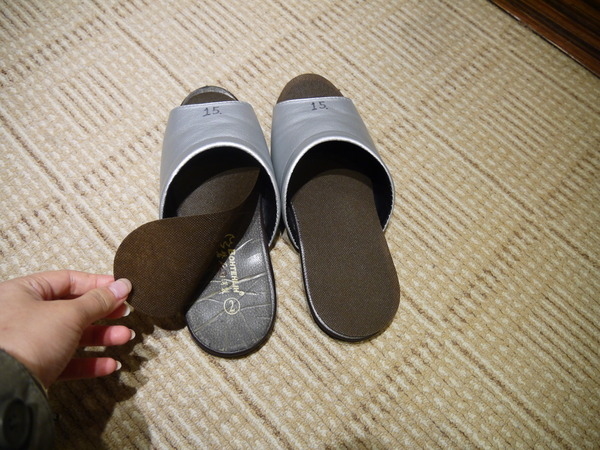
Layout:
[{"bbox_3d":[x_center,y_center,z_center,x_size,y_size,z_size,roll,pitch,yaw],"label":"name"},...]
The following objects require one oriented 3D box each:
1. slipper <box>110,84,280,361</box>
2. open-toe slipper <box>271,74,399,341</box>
[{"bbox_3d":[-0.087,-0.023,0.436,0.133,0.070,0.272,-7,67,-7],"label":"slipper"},{"bbox_3d":[0.030,-0.036,0.451,0.108,0.070,0.275,-5,67,-7],"label":"open-toe slipper"}]

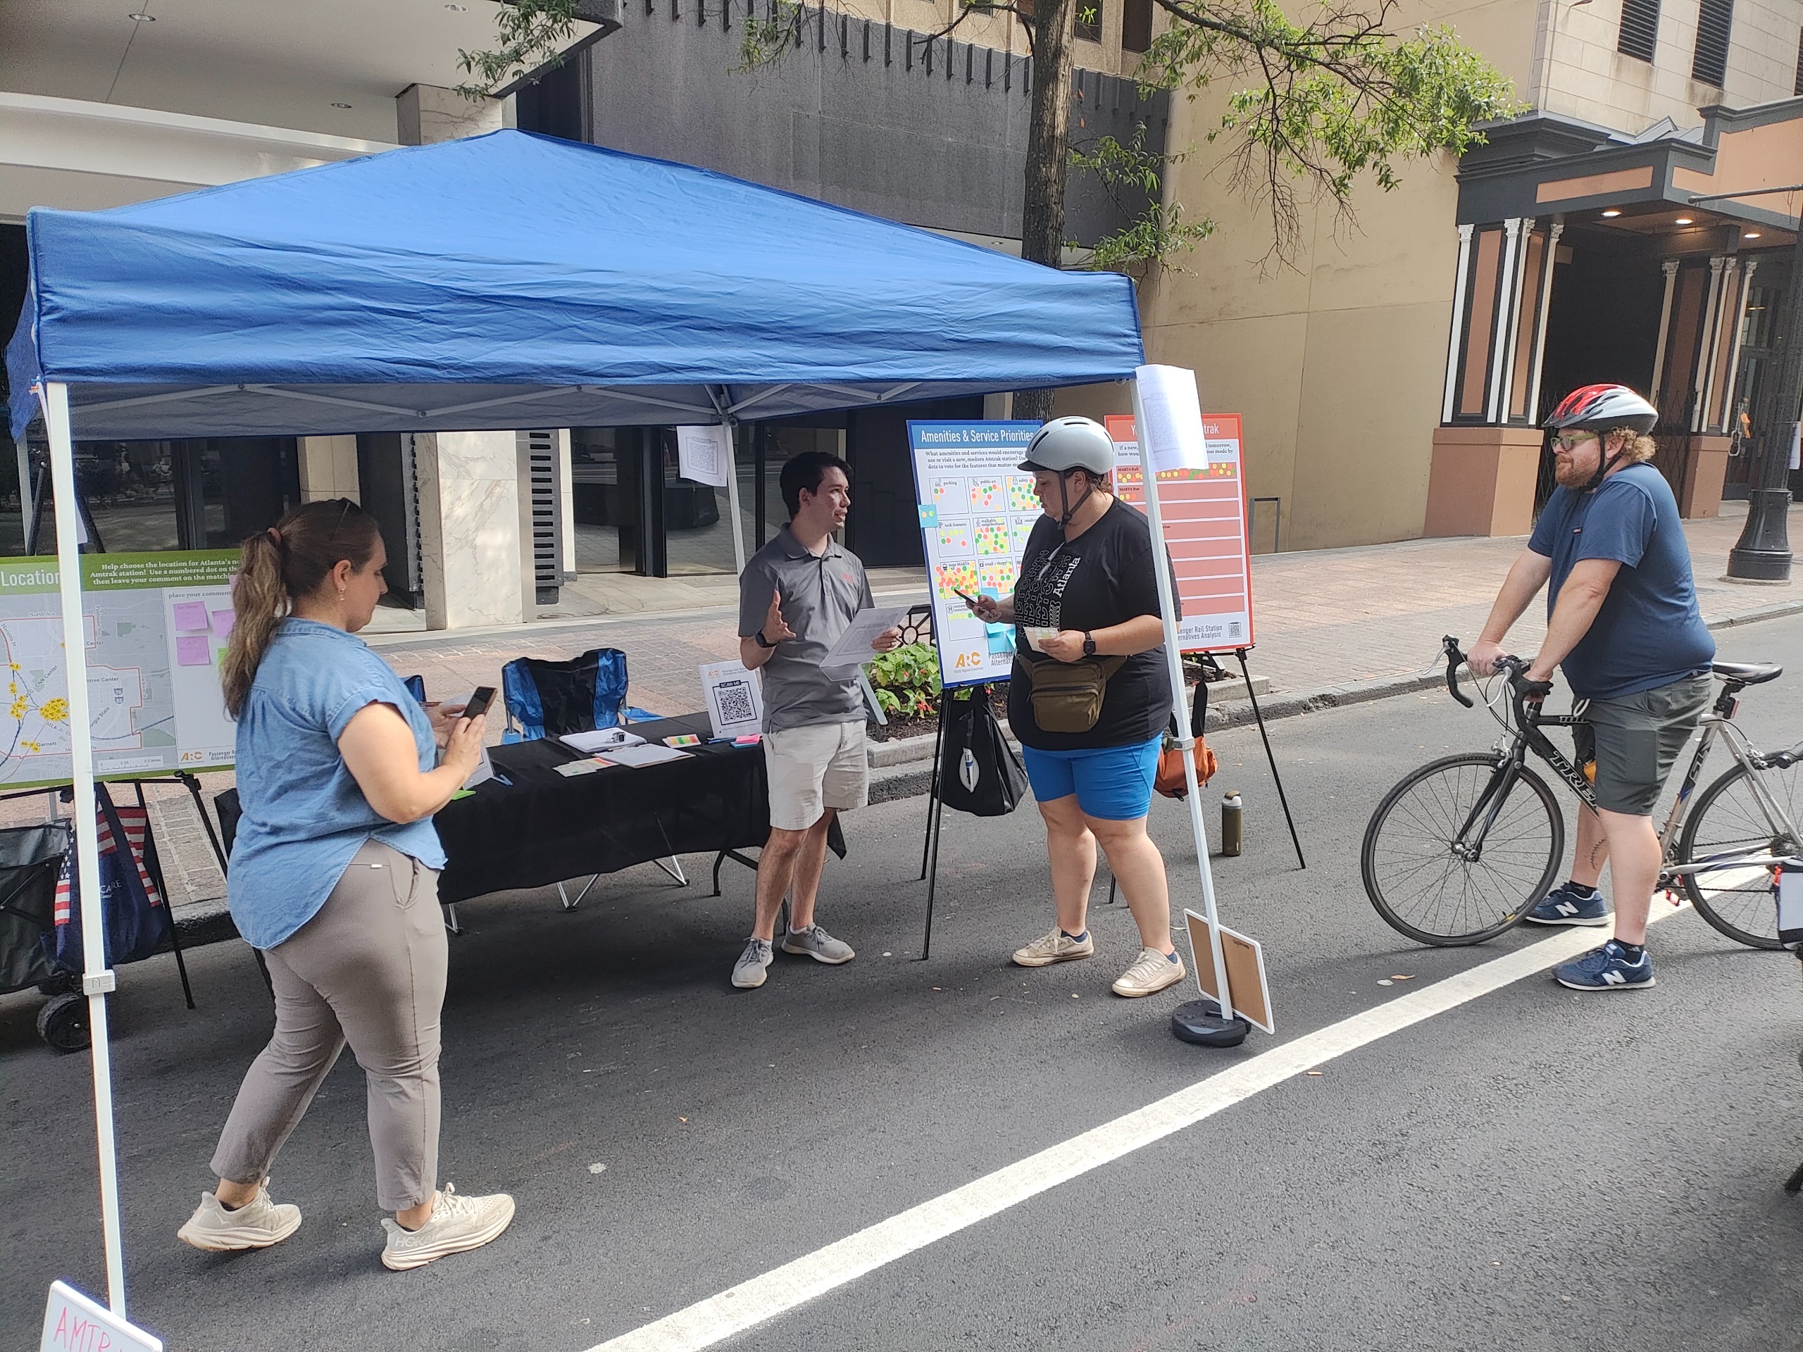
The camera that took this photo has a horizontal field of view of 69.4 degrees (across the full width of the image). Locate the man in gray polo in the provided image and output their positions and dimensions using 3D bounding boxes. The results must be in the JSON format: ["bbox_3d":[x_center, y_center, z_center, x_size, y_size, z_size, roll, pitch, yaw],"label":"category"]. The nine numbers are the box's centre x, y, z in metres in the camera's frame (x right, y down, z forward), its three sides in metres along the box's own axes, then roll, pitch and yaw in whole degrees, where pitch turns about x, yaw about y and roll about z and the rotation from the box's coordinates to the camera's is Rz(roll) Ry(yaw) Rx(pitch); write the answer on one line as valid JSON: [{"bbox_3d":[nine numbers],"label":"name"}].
[{"bbox_3d":[-0.293,0.140,4.090,0.510,1.660,0.460,-7,15,-34],"label":"man in gray polo"}]

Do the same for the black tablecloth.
[{"bbox_3d":[-1.105,0.461,4.142,1.830,0.410,0.520,-9,16,-40],"label":"black tablecloth"}]

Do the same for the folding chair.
[{"bbox_3d":[-1.189,0.378,4.997,0.710,0.860,0.540,-9,16,-40],"label":"folding chair"}]

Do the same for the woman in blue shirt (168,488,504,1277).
[{"bbox_3d":[-1.165,0.437,2.695,0.710,1.590,0.490,-3,13,-20],"label":"woman in blue shirt"}]

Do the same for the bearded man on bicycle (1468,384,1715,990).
[{"bbox_3d":[2.250,0.019,4.186,0.720,1.860,0.600,1,12,-3],"label":"bearded man on bicycle"}]

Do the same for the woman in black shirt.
[{"bbox_3d":[0.598,0.105,4.028,0.610,1.750,0.570,-7,15,-34],"label":"woman in black shirt"}]

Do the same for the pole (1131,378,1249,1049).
[{"bbox_3d":[0.790,0.113,3.681,0.240,1.919,0.220,-9,12,2],"label":"pole"}]

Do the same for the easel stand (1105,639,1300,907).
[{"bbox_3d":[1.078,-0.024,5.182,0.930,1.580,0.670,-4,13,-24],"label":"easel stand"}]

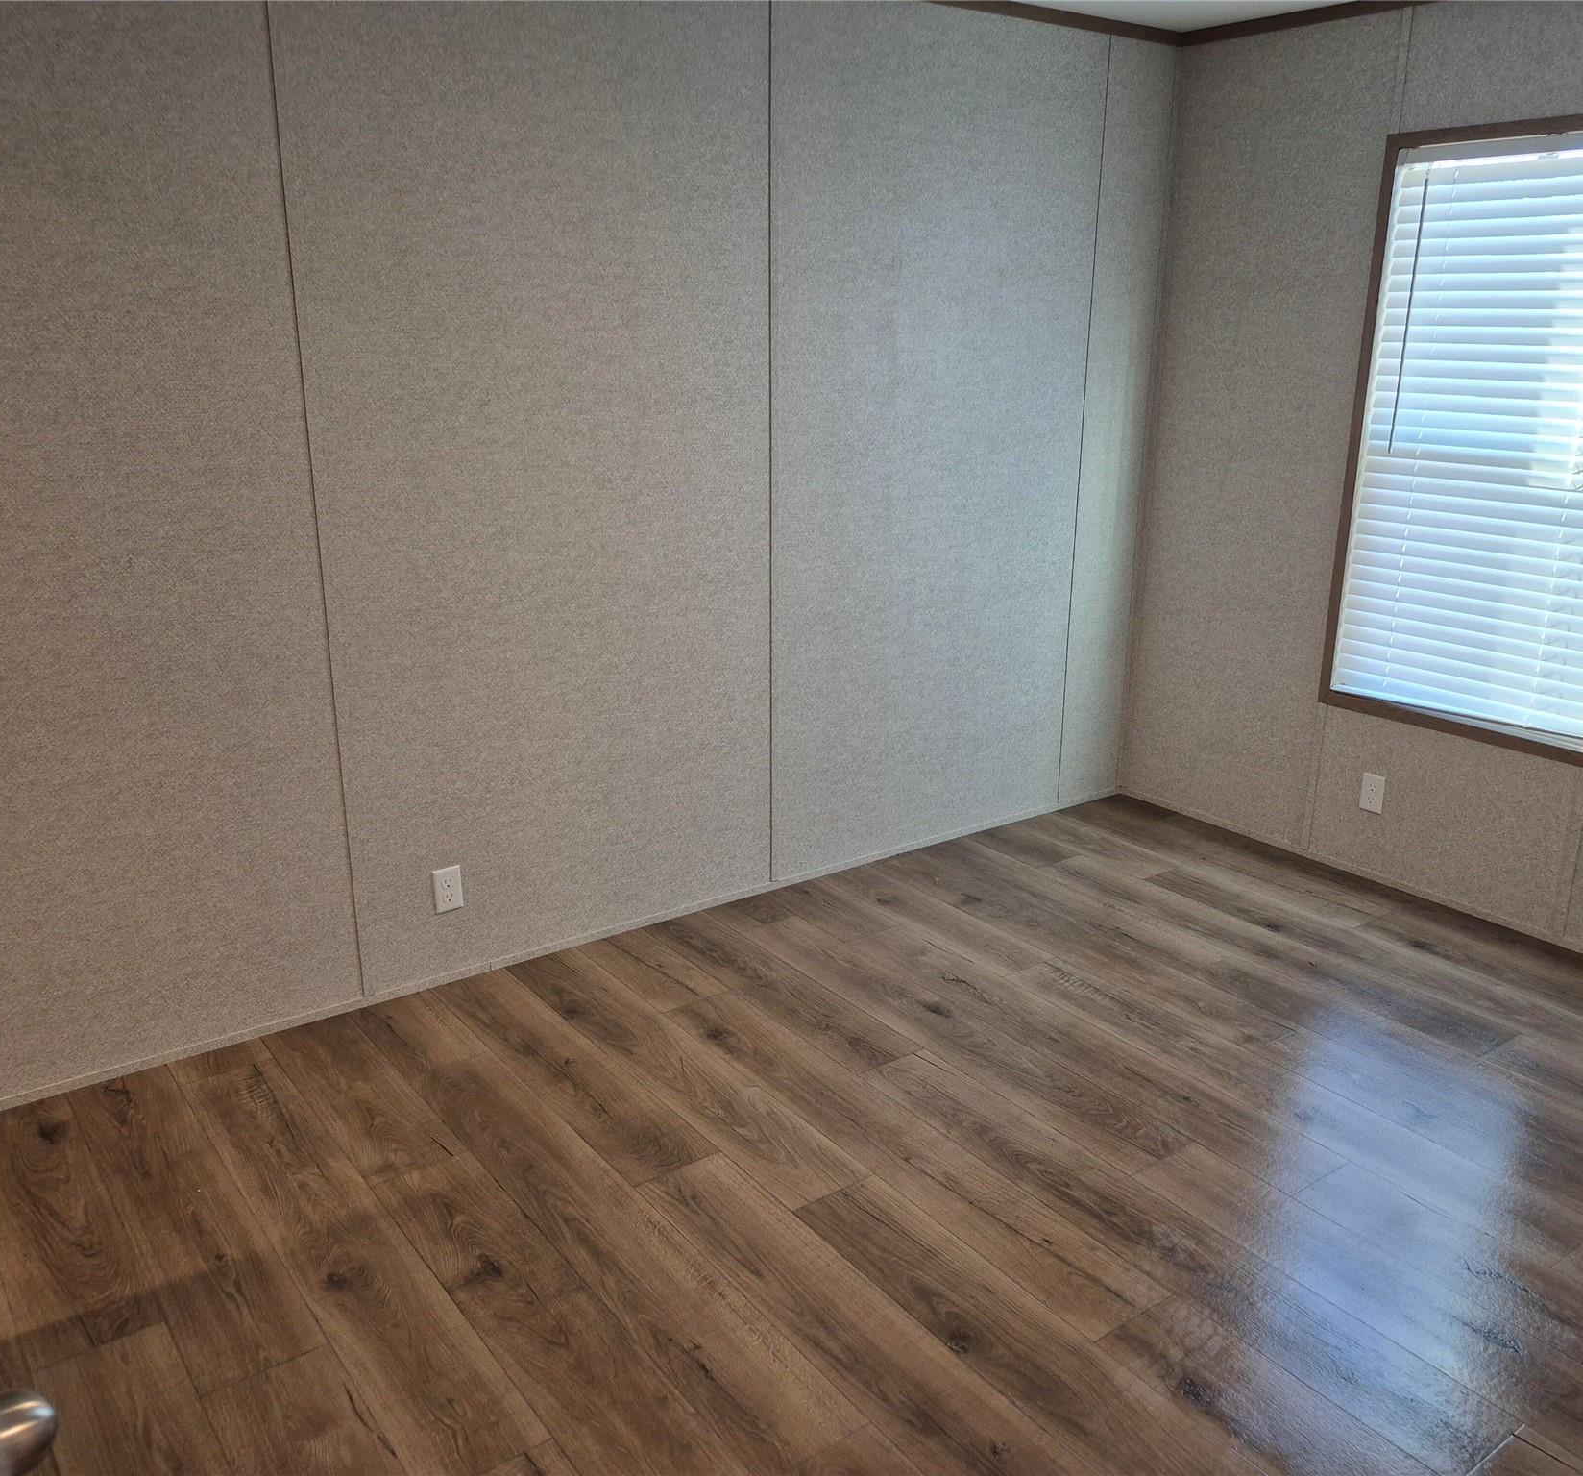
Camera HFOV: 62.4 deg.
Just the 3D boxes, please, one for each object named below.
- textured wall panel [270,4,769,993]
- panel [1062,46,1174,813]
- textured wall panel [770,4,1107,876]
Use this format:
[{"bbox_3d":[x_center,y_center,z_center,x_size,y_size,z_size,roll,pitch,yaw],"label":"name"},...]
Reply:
[{"bbox_3d":[-0.555,-0.619,3.230,1.218,2.436,0.030,-11,20,-34],"label":"textured wall panel"},{"bbox_3d":[1.069,-0.944,4.333,0.320,2.436,0.030,-11,20,-34],"label":"panel"},{"bbox_3d":[0.440,-0.818,3.906,1.221,2.436,0.030,-11,20,-34],"label":"textured wall panel"}]

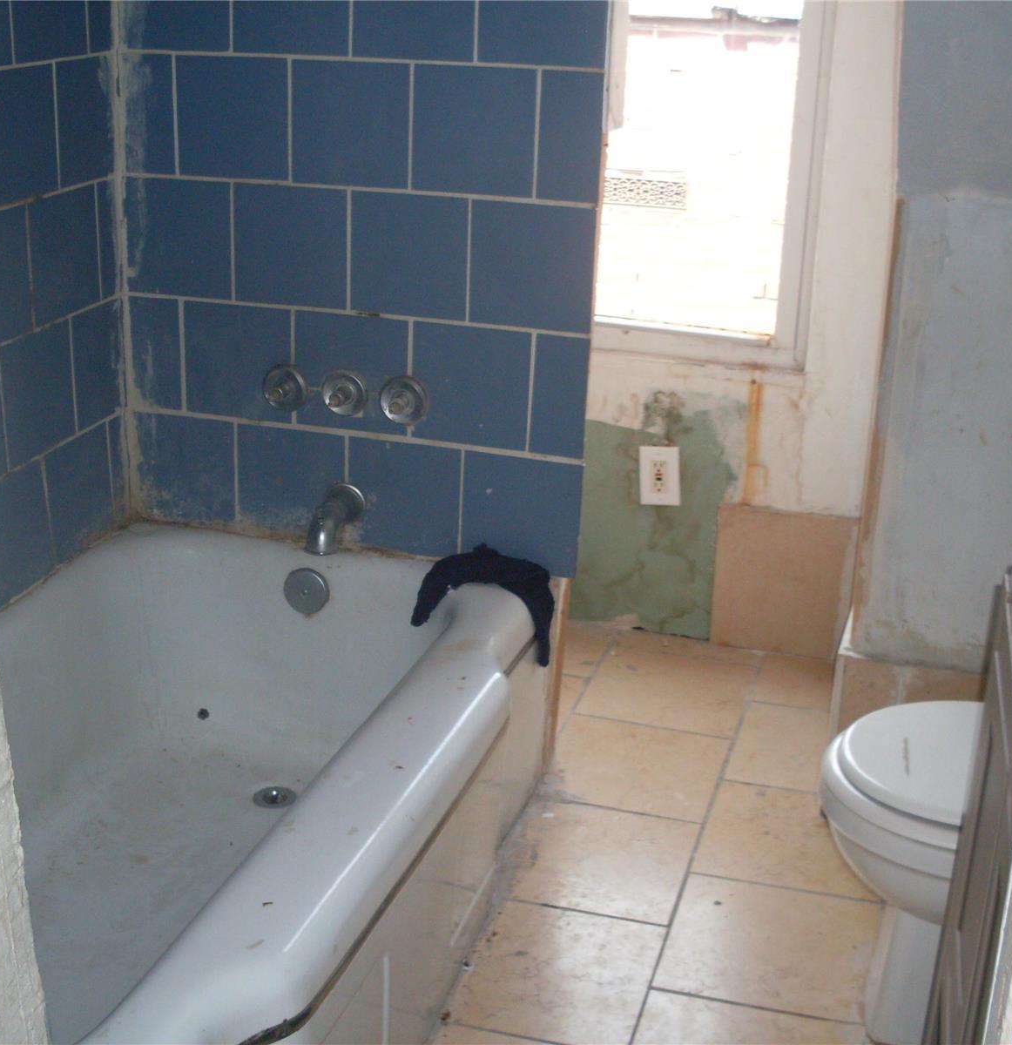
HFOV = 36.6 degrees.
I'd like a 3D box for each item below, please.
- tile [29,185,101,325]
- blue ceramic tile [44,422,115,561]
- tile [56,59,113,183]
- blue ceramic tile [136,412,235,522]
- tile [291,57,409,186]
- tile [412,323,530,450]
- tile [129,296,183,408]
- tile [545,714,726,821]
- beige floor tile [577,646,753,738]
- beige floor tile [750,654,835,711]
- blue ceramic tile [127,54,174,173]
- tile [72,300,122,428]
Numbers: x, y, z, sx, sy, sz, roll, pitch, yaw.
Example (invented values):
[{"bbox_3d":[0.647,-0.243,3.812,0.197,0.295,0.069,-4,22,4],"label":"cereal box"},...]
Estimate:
[{"bbox_3d":[-0.690,-0.419,2.379,0.010,0.199,0.200,8,22,15],"label":"tile"},{"bbox_3d":[-0.724,-0.047,2.582,0.010,0.201,0.201,8,22,15],"label":"blue ceramic tile"},{"bbox_3d":[-0.668,-0.636,2.428,0.010,0.195,0.176,7,21,14],"label":"tile"},{"bbox_3d":[-0.564,-0.097,2.721,0.192,0.201,0.010,8,22,15],"label":"blue ceramic tile"},{"bbox_3d":[-0.238,-0.613,2.353,0.200,0.199,0.010,8,22,15],"label":"tile"},{"bbox_3d":[-0.057,-0.224,2.515,0.200,0.200,0.010,7,21,14],"label":"tile"},{"bbox_3d":[-0.603,-0.295,2.659,0.100,0.201,0.010,8,22,15],"label":"tile"},{"bbox_3d":[0.227,0.434,2.702,0.302,0.010,0.300,8,22,15],"label":"tile"},{"bbox_3d":[0.319,0.333,2.994,0.298,0.010,0.303,8,21,15],"label":"beige floor tile"},{"bbox_3d":[0.579,0.322,3.073,0.159,0.010,0.225,8,22,15],"label":"beige floor tile"},{"bbox_3d":[-0.585,-0.671,2.514,0.097,0.201,0.010,8,22,15],"label":"blue ceramic tile"},{"bbox_3d":[-0.676,-0.264,2.524,0.010,0.199,0.162,8,22,15],"label":"tile"}]

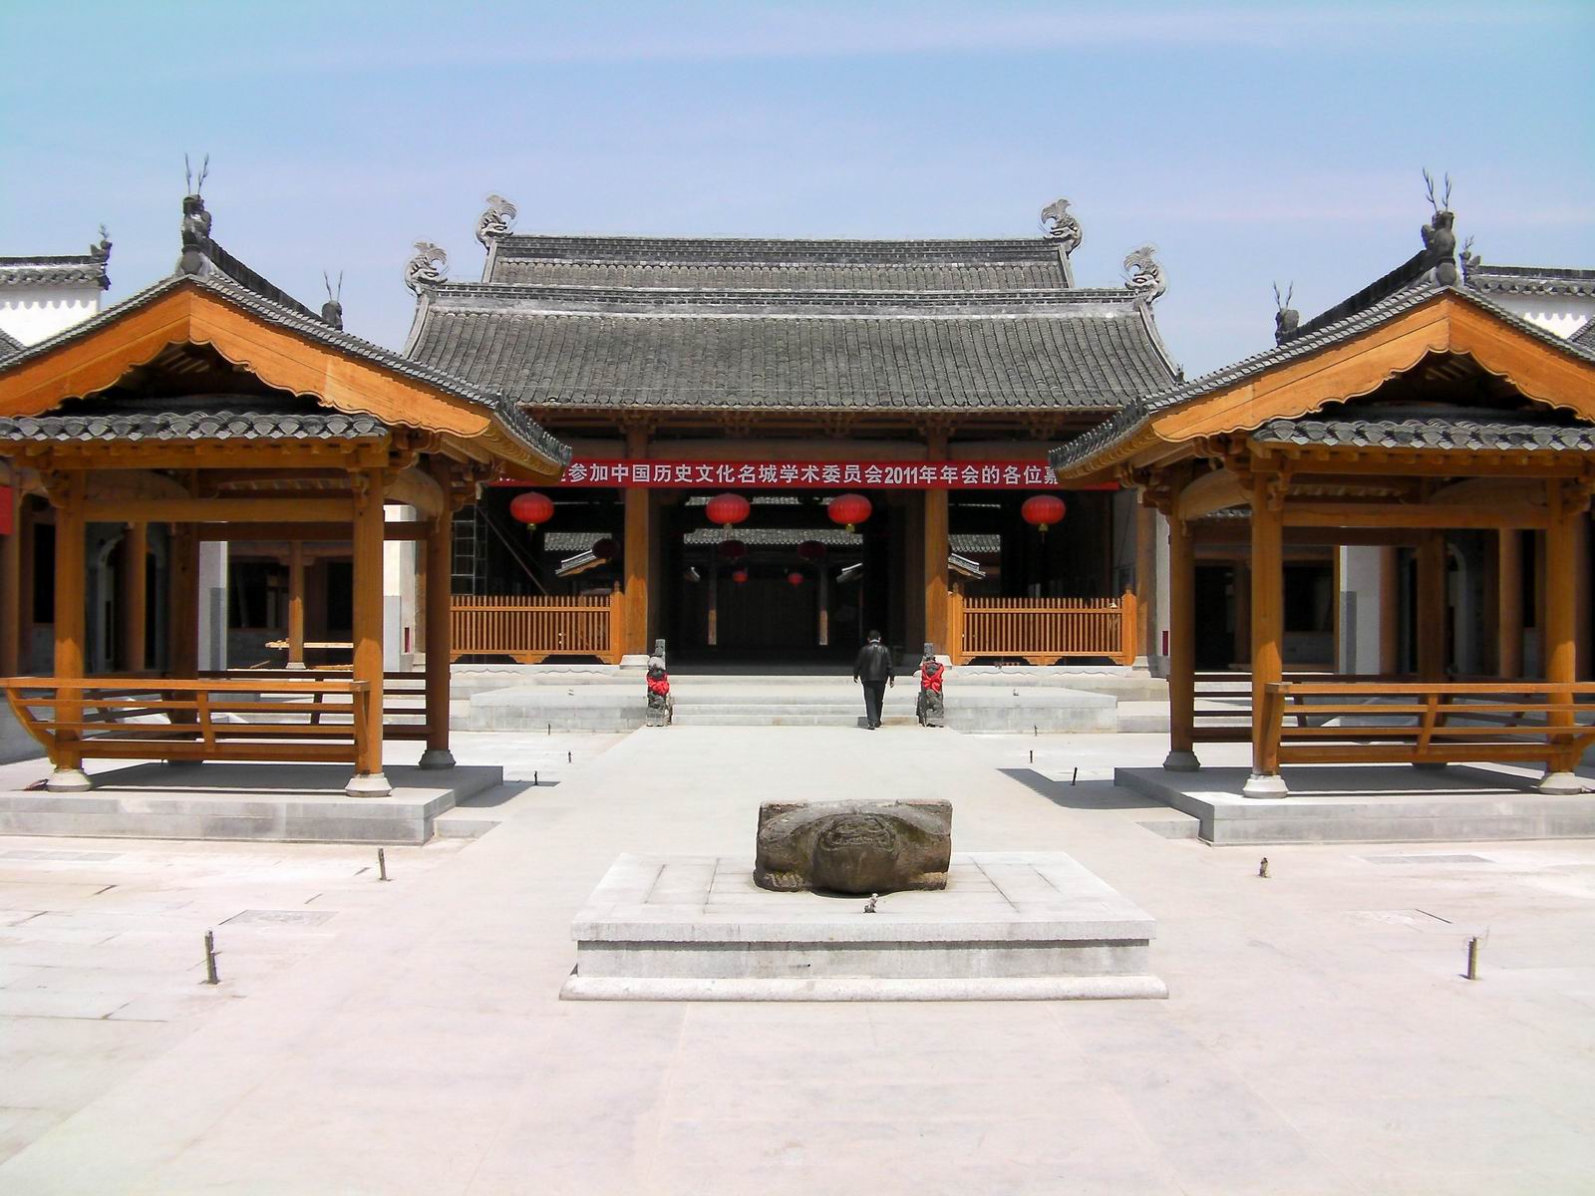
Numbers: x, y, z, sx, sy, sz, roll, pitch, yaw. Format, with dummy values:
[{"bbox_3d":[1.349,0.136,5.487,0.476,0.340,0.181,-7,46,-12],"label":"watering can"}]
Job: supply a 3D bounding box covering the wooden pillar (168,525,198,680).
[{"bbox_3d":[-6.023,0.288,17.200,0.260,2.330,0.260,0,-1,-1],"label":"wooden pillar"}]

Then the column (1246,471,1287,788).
[{"bbox_3d":[4.100,0.321,15.300,0.360,2.820,0.360,0,-1,0],"label":"column"}]

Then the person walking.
[{"bbox_3d":[1.320,1.424,30.400,0.660,1.690,0.420,0,-1,-1],"label":"person walking"}]

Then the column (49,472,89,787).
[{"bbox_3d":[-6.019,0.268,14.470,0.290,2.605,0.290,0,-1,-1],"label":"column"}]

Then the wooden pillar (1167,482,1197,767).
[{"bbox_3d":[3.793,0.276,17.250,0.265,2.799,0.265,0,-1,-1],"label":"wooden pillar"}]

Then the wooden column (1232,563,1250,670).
[{"bbox_3d":[10.432,0.423,41.000,0.420,2.500,0.420,0,-1,0],"label":"wooden column"}]

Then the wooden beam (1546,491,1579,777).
[{"bbox_3d":[6.672,0.245,15.280,0.245,2.580,0.245,0,-1,-1],"label":"wooden beam"}]

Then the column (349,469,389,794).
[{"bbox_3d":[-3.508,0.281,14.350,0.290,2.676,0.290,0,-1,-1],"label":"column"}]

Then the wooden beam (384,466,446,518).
[{"bbox_3d":[-3.540,-1.002,15.850,0.180,0.380,2.650,0,-1,-1],"label":"wooden beam"}]

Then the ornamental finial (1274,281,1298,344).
[{"bbox_3d":[5.321,-3.084,19.050,0.240,0.720,0.380,0,-1,0],"label":"ornamental finial"}]

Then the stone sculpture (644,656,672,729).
[{"bbox_3d":[-2.519,1.687,31.600,0.510,1.280,0.600,0,-1,-1],"label":"stone sculpture"}]

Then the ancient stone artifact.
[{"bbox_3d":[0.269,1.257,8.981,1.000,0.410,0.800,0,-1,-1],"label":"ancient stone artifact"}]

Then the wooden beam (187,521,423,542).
[{"bbox_3d":[-4.822,-0.657,17.350,2.300,0.195,0.140,0,-1,-1],"label":"wooden beam"}]

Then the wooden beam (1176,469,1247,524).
[{"bbox_3d":[4.013,-0.996,16.786,0.220,0.380,2.700,0,-1,-1],"label":"wooden beam"}]

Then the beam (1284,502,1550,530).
[{"bbox_3d":[5.093,-0.671,14.400,2.200,0.195,0.140,0,-1,-1],"label":"beam"}]

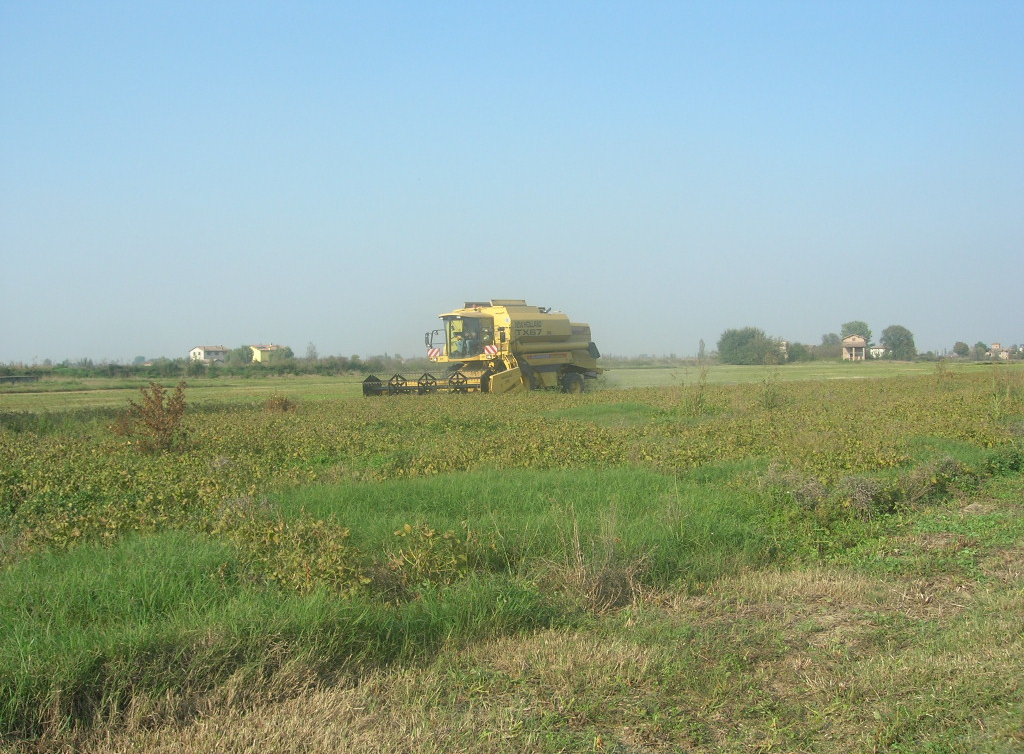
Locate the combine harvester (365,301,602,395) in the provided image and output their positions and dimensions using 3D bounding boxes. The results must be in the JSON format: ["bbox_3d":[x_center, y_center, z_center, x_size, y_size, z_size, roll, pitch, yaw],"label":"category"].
[{"bbox_3d":[-0.150,-0.880,43.300,6.050,4.050,9.700,0,1,40],"label":"combine harvester"}]

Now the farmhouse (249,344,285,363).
[{"bbox_3d":[-98.500,-8.100,450.000,9.500,8.500,13.500,0,1,34],"label":"farmhouse"}]

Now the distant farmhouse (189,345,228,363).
[{"bbox_3d":[-123.000,-8.200,457.000,9.500,8.300,13.000,0,1,40],"label":"distant farmhouse"}]

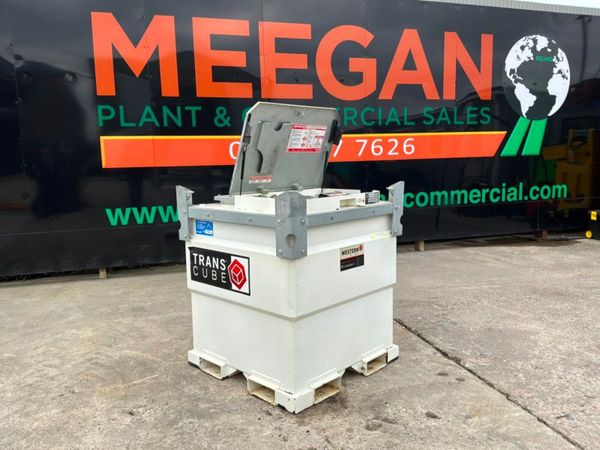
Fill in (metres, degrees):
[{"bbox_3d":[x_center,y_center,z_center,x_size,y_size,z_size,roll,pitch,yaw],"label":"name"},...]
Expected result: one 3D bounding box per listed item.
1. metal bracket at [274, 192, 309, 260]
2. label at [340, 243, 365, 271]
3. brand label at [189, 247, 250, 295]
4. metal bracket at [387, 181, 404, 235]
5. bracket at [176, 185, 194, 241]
[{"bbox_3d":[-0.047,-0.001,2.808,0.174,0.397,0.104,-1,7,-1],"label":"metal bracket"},{"bbox_3d":[0.355,0.215,3.242,0.010,0.151,0.258,5,9,44],"label":"label"},{"bbox_3d":[-0.565,0.312,3.344,0.679,0.248,0.010,5,9,44],"label":"brand label"},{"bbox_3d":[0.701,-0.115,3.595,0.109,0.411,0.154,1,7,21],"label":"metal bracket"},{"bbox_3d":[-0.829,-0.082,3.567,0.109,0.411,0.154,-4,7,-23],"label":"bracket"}]

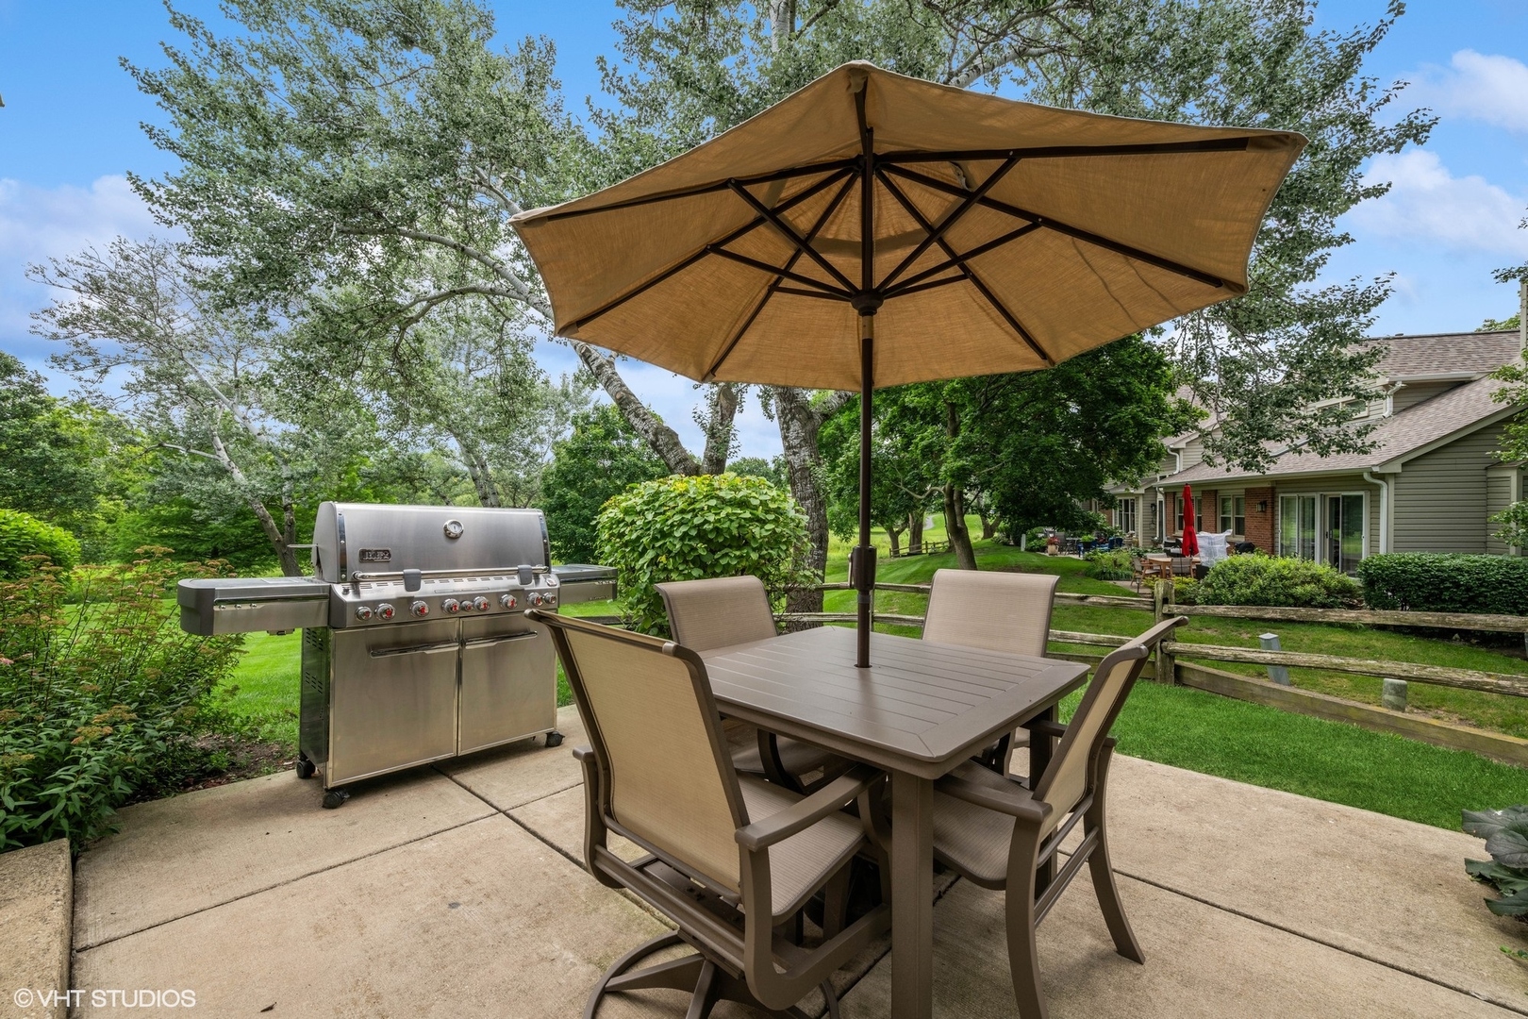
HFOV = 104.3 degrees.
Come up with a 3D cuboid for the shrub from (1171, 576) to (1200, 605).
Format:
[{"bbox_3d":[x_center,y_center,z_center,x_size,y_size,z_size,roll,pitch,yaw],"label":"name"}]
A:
[{"bbox_3d":[7.959,1.517,11.364,0.700,0.468,0.600,0,-1,0],"label":"shrub"}]

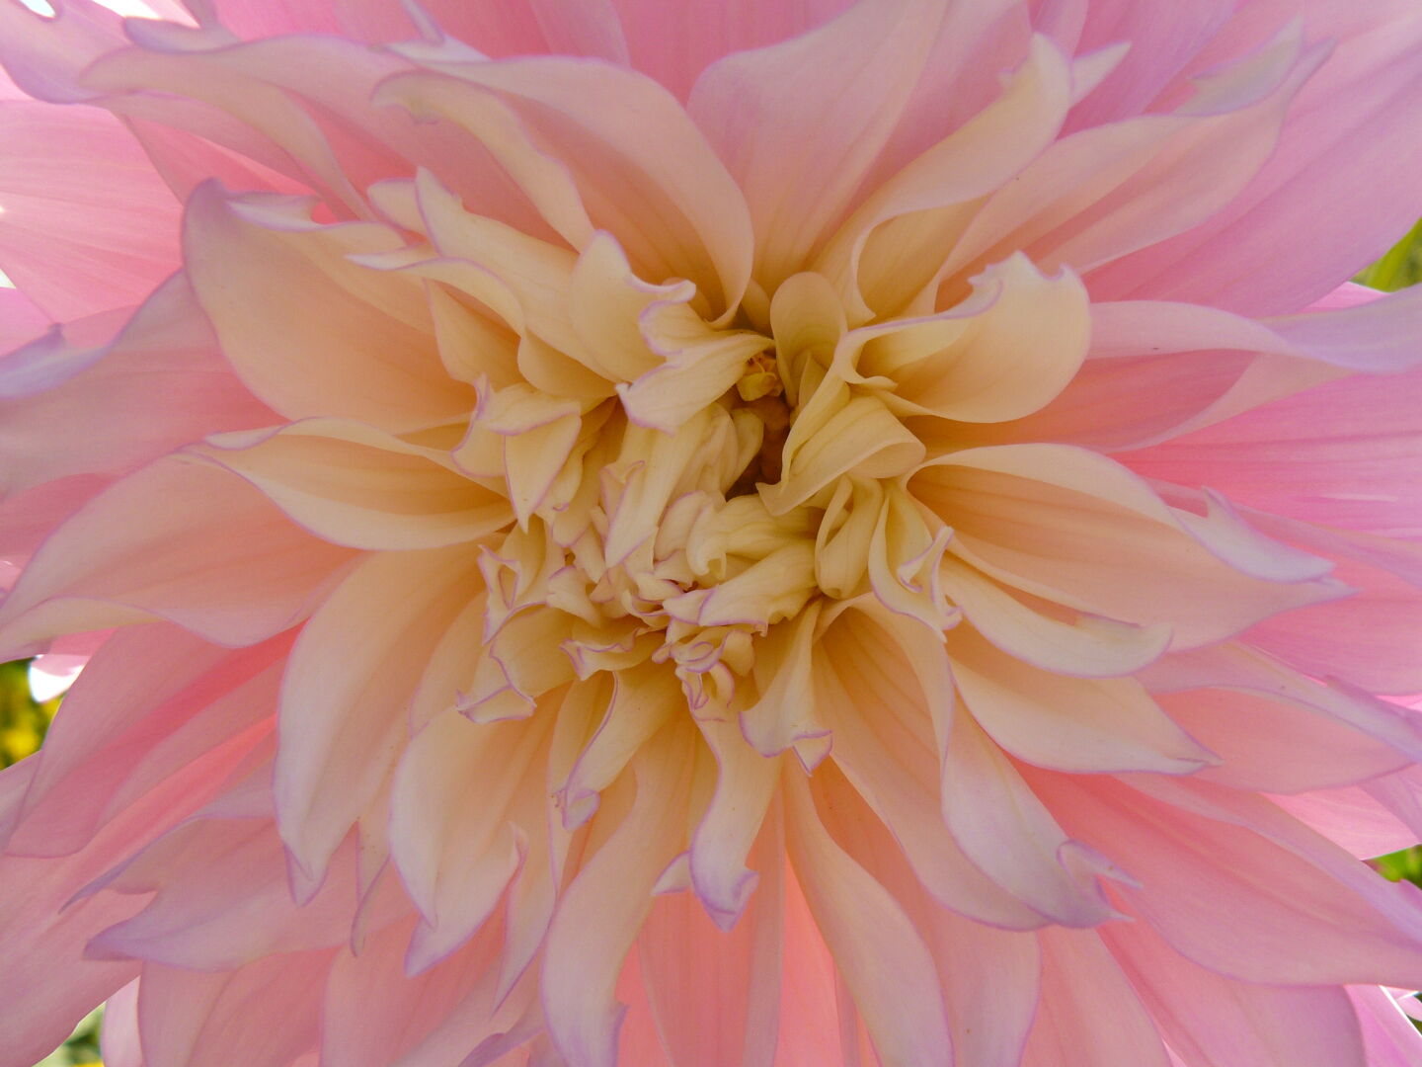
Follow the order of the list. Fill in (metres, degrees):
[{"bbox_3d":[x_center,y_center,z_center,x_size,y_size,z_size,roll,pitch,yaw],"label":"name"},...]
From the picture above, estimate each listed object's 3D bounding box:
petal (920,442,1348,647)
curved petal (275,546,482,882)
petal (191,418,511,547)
[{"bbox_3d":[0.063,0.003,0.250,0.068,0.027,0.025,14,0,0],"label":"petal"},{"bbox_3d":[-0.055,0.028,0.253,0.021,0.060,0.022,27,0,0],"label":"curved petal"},{"bbox_3d":[-0.054,-0.007,0.250,0.048,0.019,0.020,11,0,0],"label":"petal"}]

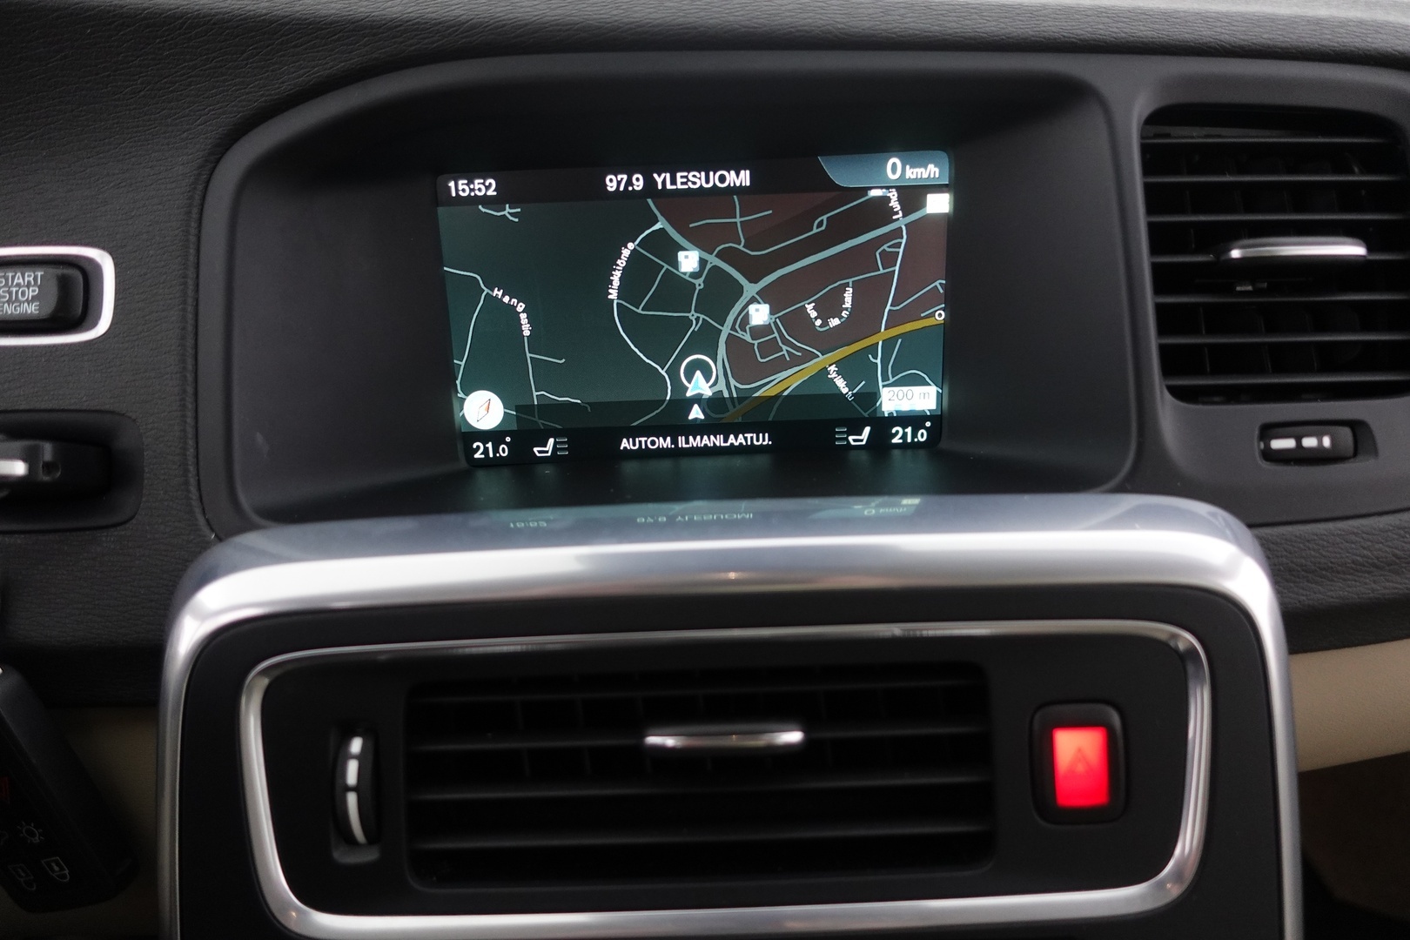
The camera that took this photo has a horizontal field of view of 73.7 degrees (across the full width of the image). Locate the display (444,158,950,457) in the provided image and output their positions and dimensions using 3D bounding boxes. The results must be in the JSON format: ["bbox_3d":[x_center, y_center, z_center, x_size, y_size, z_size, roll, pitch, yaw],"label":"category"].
[{"bbox_3d":[-0.002,-0.049,0.300,0.153,0.092,0.012,-2,16,1],"label":"display"}]

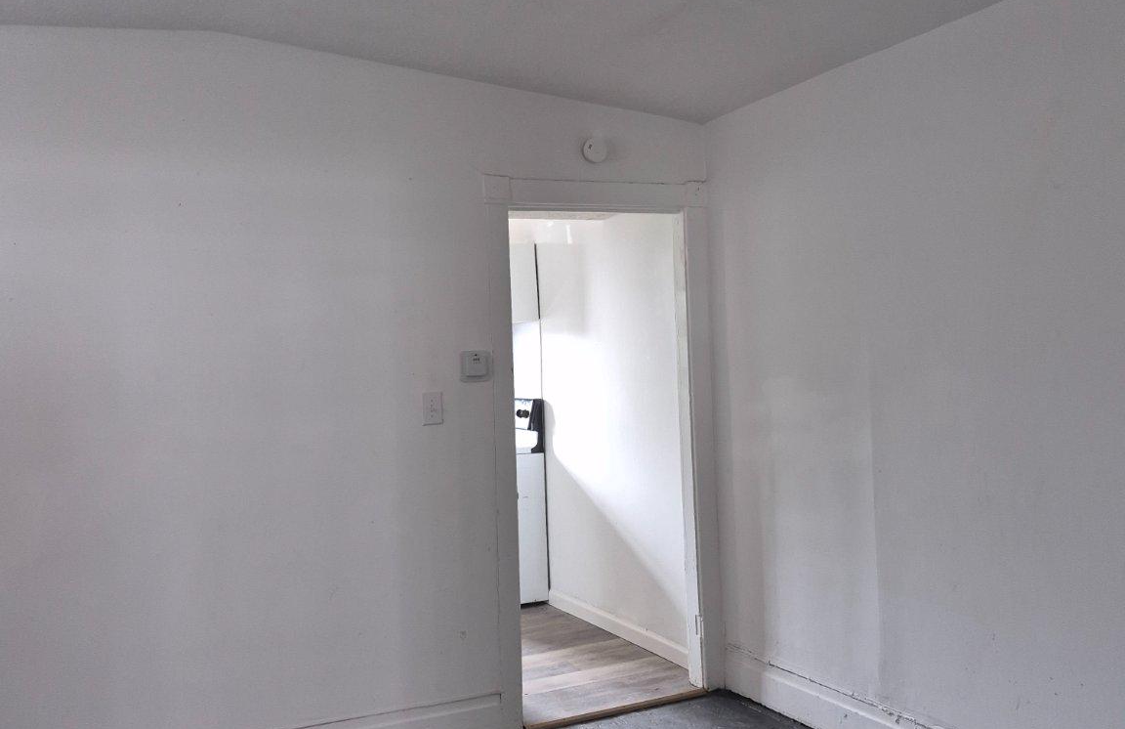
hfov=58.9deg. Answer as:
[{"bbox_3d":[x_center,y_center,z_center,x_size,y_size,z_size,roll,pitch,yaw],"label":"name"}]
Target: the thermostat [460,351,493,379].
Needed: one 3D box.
[{"bbox_3d":[-0.331,0.003,3.830,0.123,0.118,0.028,-2,0,-26],"label":"thermostat"}]

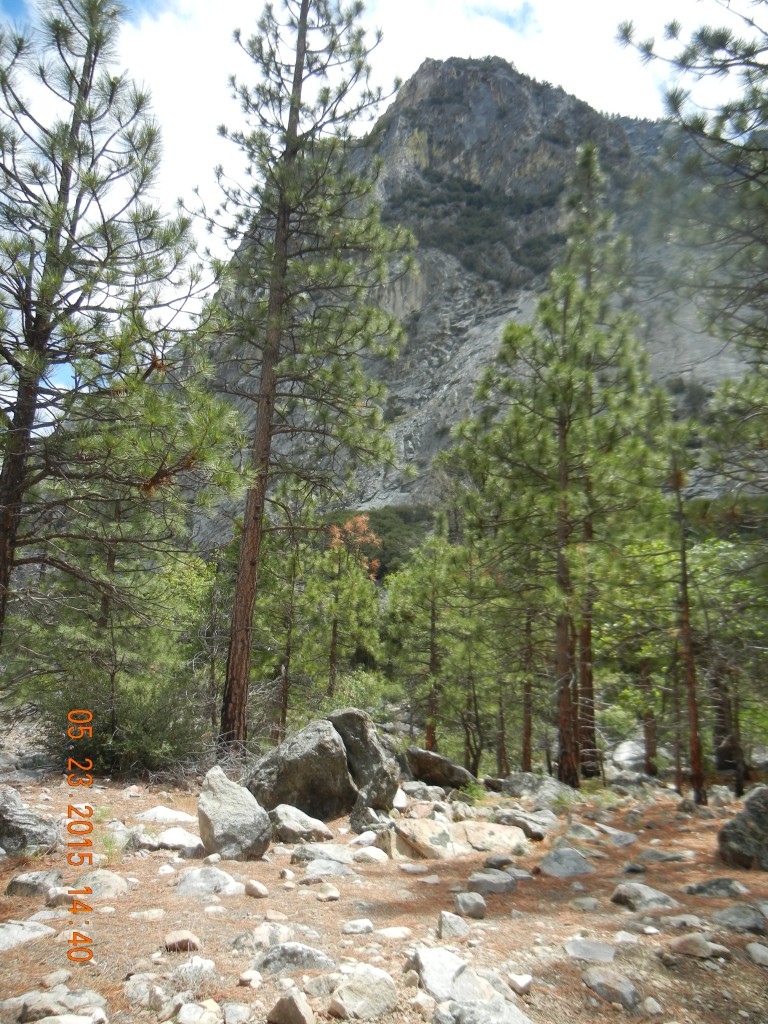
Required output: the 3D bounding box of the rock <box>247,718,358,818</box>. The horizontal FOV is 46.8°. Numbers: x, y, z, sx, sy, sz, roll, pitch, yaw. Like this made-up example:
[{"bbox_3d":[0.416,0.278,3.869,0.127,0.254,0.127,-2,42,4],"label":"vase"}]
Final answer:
[{"bbox_3d":[-1.296,4.077,14.108,1.780,1.508,1.424,3,-15,-4],"label":"rock"}]

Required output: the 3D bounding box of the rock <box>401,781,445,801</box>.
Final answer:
[{"bbox_3d":[0.732,5.157,16.435,0.852,0.339,0.596,1,-15,3],"label":"rock"}]

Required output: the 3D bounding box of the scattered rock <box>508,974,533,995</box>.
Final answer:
[{"bbox_3d":[0.696,2.417,4.544,0.124,0.081,0.099,2,-15,0],"label":"scattered rock"}]

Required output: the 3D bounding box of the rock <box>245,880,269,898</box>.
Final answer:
[{"bbox_3d":[-0.889,2.640,6.216,0.156,0.106,0.125,2,-15,0],"label":"rock"}]

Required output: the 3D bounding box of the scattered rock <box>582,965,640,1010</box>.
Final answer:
[{"bbox_3d":[1.262,2.655,4.946,0.334,0.188,0.251,-6,-17,28],"label":"scattered rock"}]

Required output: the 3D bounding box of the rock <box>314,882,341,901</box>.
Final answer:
[{"bbox_3d":[-0.483,3.243,7.585,0.222,0.127,0.178,2,-15,-3],"label":"rock"}]

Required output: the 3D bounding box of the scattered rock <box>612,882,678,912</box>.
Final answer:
[{"bbox_3d":[1.897,2.775,6.413,0.491,0.160,0.319,2,-15,0],"label":"scattered rock"}]

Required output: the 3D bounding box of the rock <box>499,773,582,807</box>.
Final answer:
[{"bbox_3d":[2.094,3.646,11.723,1.076,0.373,0.753,2,-15,0],"label":"rock"}]

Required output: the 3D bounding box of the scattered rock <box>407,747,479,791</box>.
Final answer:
[{"bbox_3d":[1.241,5.558,19.156,1.511,0.860,0.907,6,-16,-15],"label":"scattered rock"}]

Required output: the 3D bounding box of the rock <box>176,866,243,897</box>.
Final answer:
[{"bbox_3d":[-1.500,3.194,7.672,0.588,0.208,0.411,4,-15,-9],"label":"rock"}]

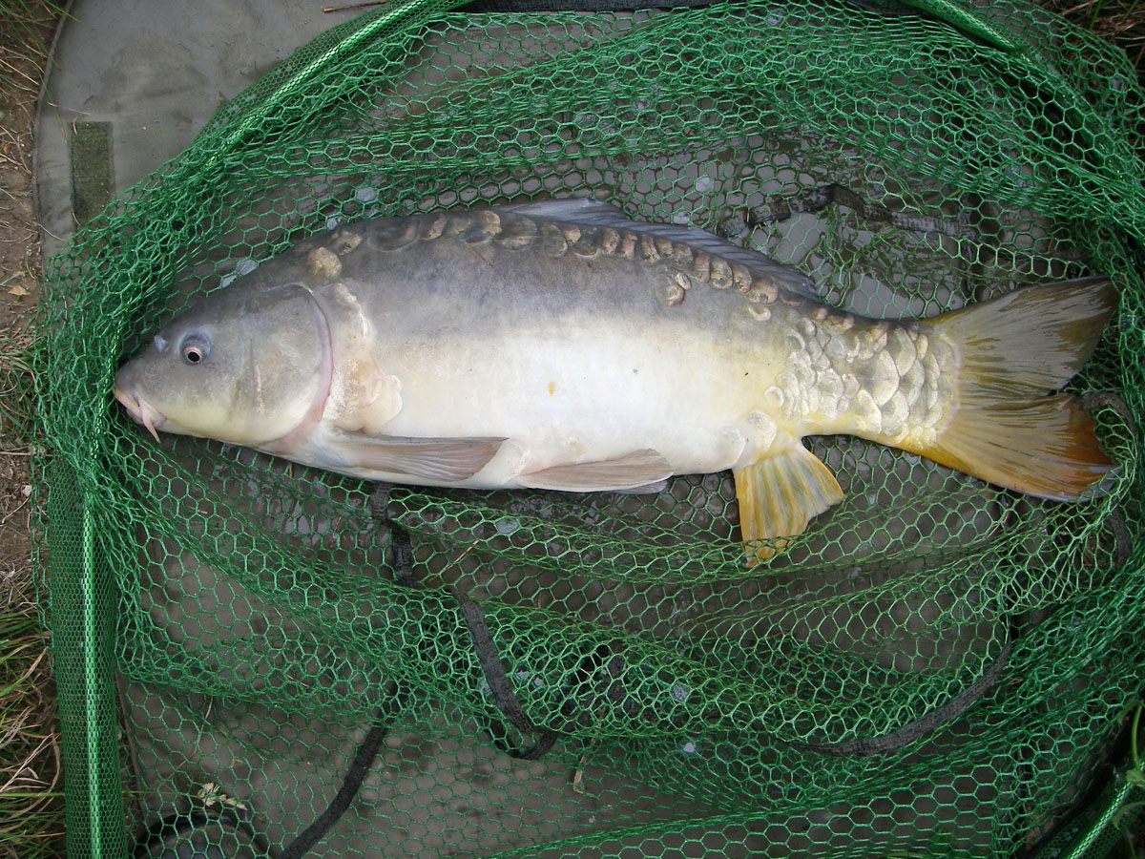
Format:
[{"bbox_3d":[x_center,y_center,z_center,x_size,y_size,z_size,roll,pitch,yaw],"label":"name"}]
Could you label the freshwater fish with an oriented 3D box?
[{"bbox_3d":[0.024,-0.028,0.700,0.560,0.098,0.197,0,80,0],"label":"freshwater fish"}]

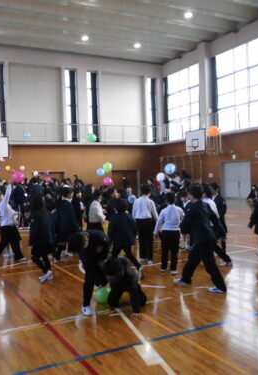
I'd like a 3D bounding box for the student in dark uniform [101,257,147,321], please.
[{"bbox_3d":[-0.046,1.026,4.073,0.440,0.560,0.620,-1,1,18],"label":"student in dark uniform"}]

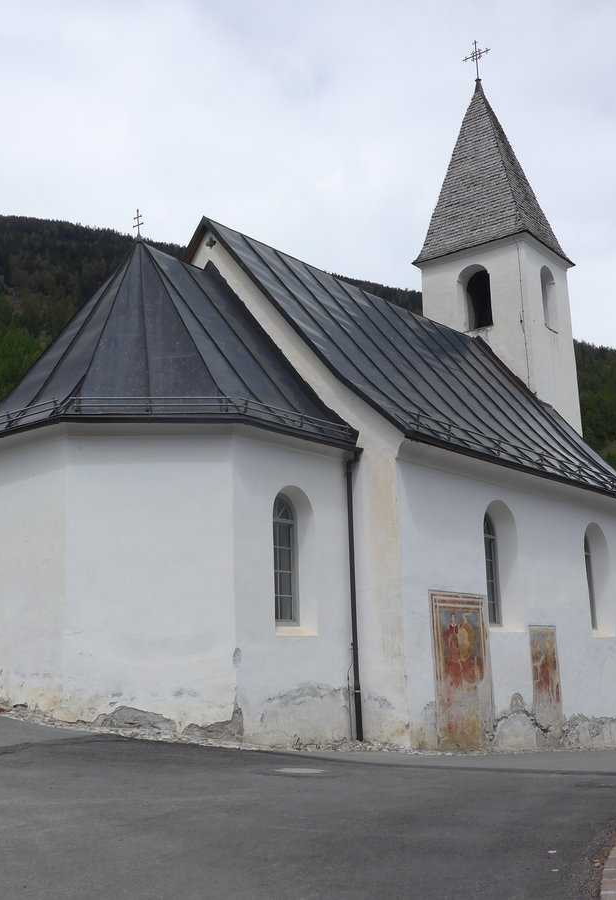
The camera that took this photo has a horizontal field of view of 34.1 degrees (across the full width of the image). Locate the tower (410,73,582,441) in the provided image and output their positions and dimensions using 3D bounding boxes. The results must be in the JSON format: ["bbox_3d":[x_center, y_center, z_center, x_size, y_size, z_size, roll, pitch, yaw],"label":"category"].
[{"bbox_3d":[5.005,-1.794,25.923,3.226,17.268,2.842,-11,-16,37],"label":"tower"}]

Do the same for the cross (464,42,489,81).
[{"bbox_3d":[4.781,-10.815,27.957,0.831,1.233,0.060,-10,-15,34],"label":"cross"}]

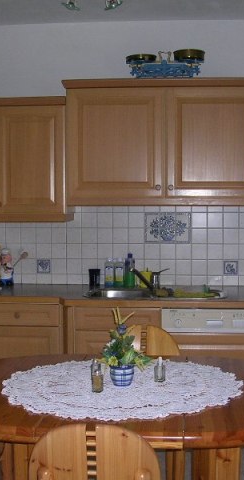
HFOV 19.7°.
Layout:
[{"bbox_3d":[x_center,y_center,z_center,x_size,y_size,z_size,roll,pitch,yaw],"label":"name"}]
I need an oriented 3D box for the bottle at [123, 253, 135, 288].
[{"bbox_3d":[0.052,0.196,4.554,0.068,0.230,0.050,0,3,5],"label":"bottle"}]

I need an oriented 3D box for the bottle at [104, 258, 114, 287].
[{"bbox_3d":[-0.077,0.212,4.572,0.062,0.196,0.045,0,3,5],"label":"bottle"}]

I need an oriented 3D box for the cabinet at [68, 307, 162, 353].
[{"bbox_3d":[-0.014,0.691,4.358,0.537,0.663,0.654,0,4,5],"label":"cabinet"}]

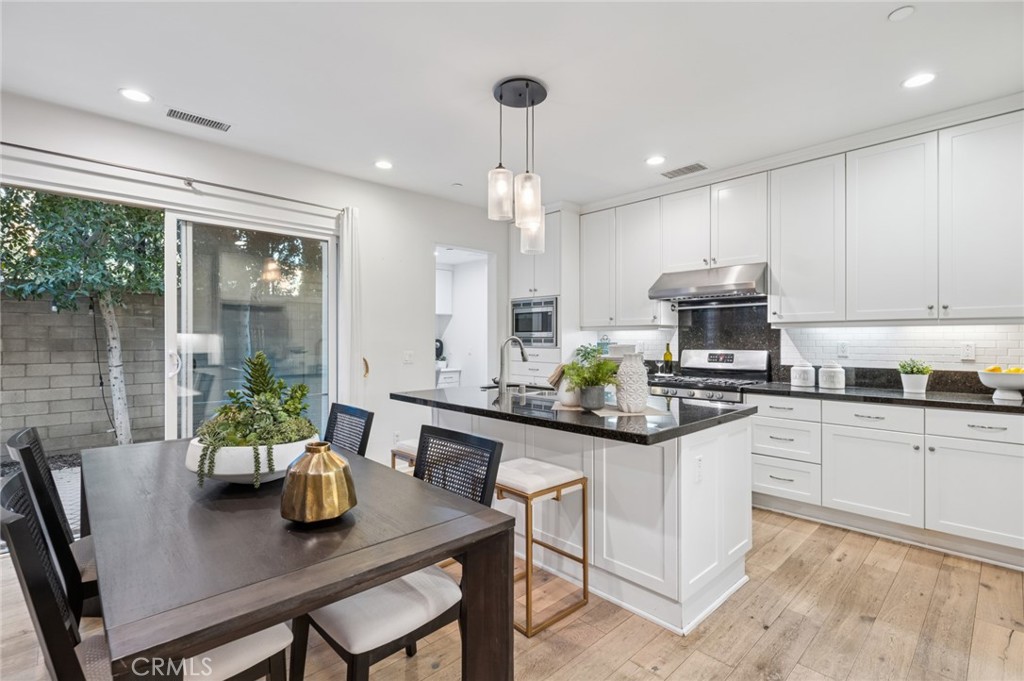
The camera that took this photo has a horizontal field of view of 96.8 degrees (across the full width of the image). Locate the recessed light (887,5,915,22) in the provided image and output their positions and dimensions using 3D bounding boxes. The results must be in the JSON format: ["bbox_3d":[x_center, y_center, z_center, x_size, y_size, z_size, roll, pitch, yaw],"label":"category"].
[{"bbox_3d":[1.720,-1.439,2.008,0.110,0.020,0.110,0,0,-44],"label":"recessed light"}]

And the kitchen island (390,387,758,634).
[{"bbox_3d":[0.243,0.816,2.772,1.080,0.915,1.951,0,0,-44],"label":"kitchen island"}]

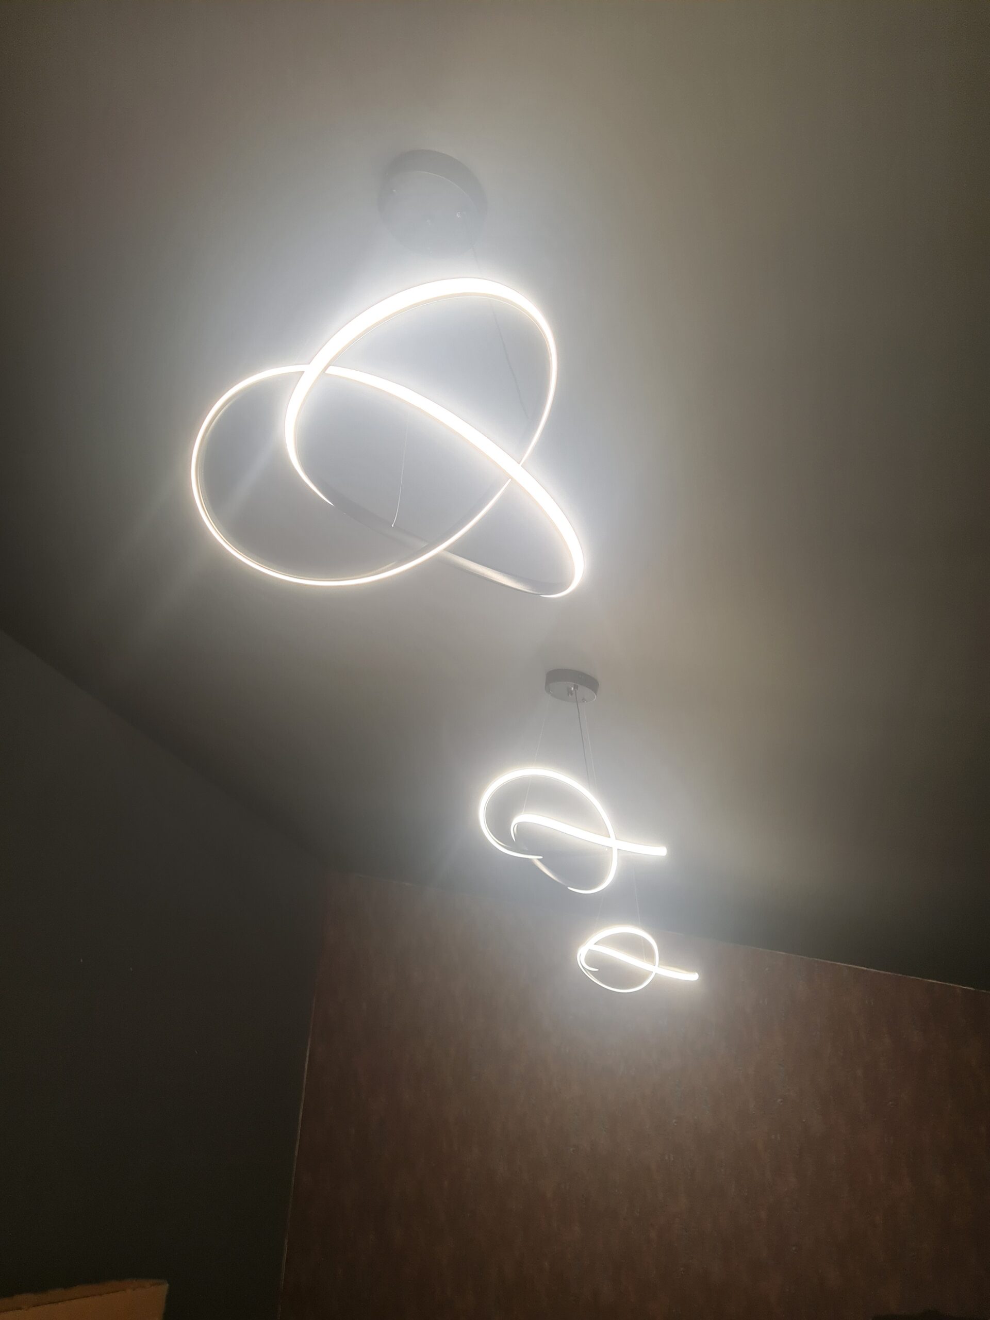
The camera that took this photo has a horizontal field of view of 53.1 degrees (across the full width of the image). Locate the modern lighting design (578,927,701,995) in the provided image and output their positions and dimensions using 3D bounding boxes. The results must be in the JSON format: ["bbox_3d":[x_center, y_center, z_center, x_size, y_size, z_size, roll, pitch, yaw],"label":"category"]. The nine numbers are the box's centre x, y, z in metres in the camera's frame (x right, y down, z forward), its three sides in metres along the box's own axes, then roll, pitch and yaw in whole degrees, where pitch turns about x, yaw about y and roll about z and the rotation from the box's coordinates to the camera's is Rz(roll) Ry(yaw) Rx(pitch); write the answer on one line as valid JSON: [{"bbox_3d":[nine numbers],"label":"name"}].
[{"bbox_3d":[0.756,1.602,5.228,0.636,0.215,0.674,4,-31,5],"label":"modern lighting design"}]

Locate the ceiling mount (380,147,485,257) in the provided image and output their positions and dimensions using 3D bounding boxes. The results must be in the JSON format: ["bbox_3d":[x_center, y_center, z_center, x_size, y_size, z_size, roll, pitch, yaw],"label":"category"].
[{"bbox_3d":[-0.112,-0.804,1.765,0.196,0.045,0.196,11,-24,5],"label":"ceiling mount"}]

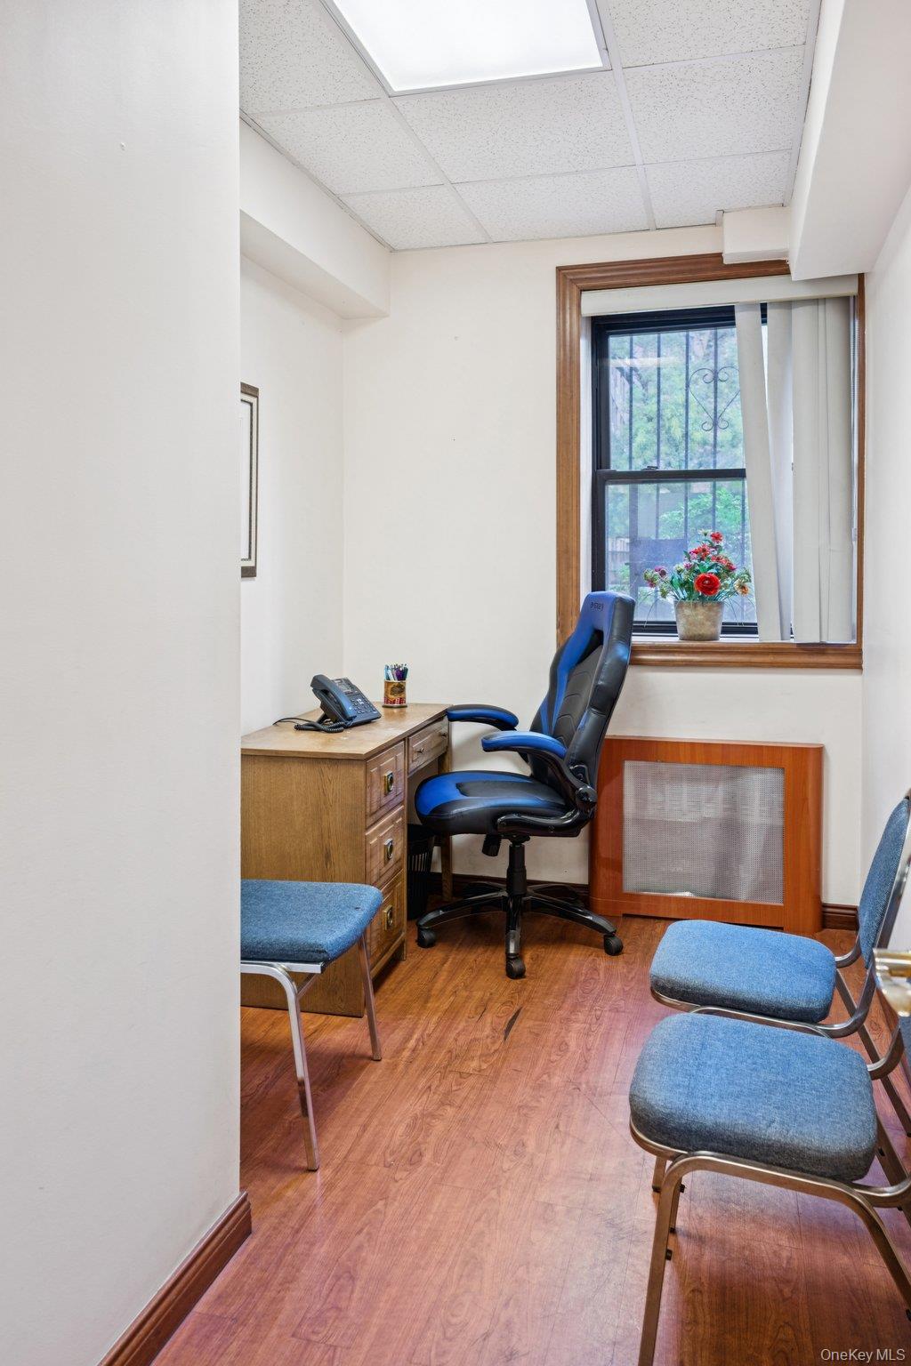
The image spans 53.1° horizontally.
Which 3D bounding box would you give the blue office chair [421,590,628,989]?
[{"bbox_3d":[0.217,0.293,3.123,0.730,1.200,0.660,-1,6,-10],"label":"blue office chair"}]

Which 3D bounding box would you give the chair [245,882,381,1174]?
[{"bbox_3d":[-0.501,0.558,2.138,0.580,0.870,0.470,1,6,11],"label":"chair"}]

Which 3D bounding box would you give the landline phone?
[{"bbox_3d":[-0.388,0.061,3.084,0.175,0.150,0.230,2,6,23],"label":"landline phone"}]

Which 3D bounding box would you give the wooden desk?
[{"bbox_3d":[-0.354,0.515,3.118,0.450,0.760,1.070,1,6,13],"label":"wooden desk"}]

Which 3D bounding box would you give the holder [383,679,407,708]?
[{"bbox_3d":[-0.235,0.041,3.538,0.085,0.100,0.085,0,6,0],"label":"holder"}]

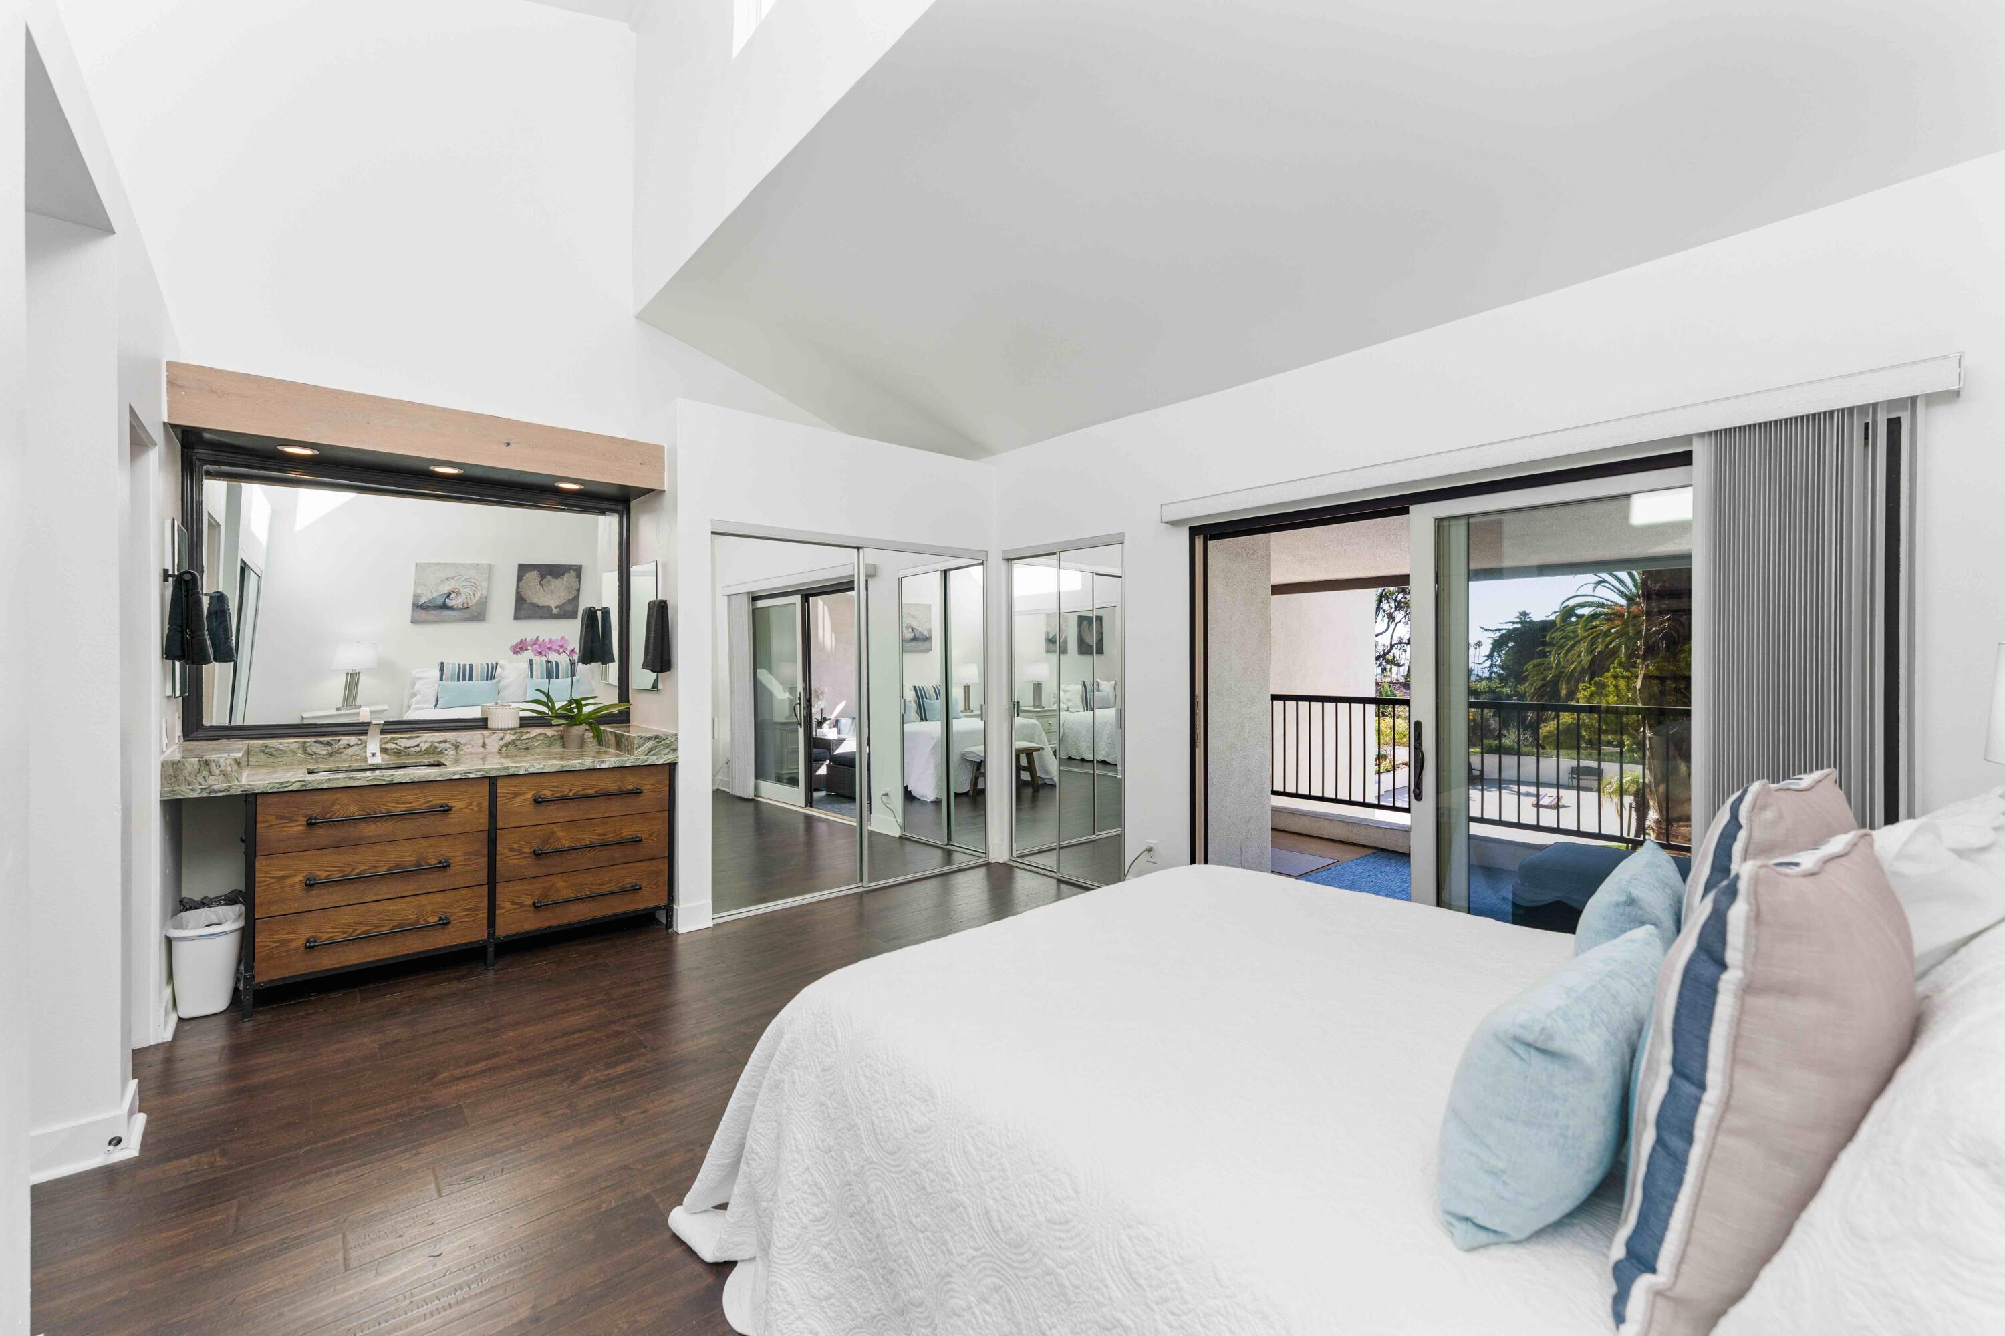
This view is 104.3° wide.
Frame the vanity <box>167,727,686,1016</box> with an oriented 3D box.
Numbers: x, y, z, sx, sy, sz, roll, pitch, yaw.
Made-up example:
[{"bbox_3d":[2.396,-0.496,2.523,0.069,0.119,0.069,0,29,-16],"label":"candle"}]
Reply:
[{"bbox_3d":[-2.536,0.820,3.608,1.775,0.985,0.740,0,0,-40],"label":"vanity"}]

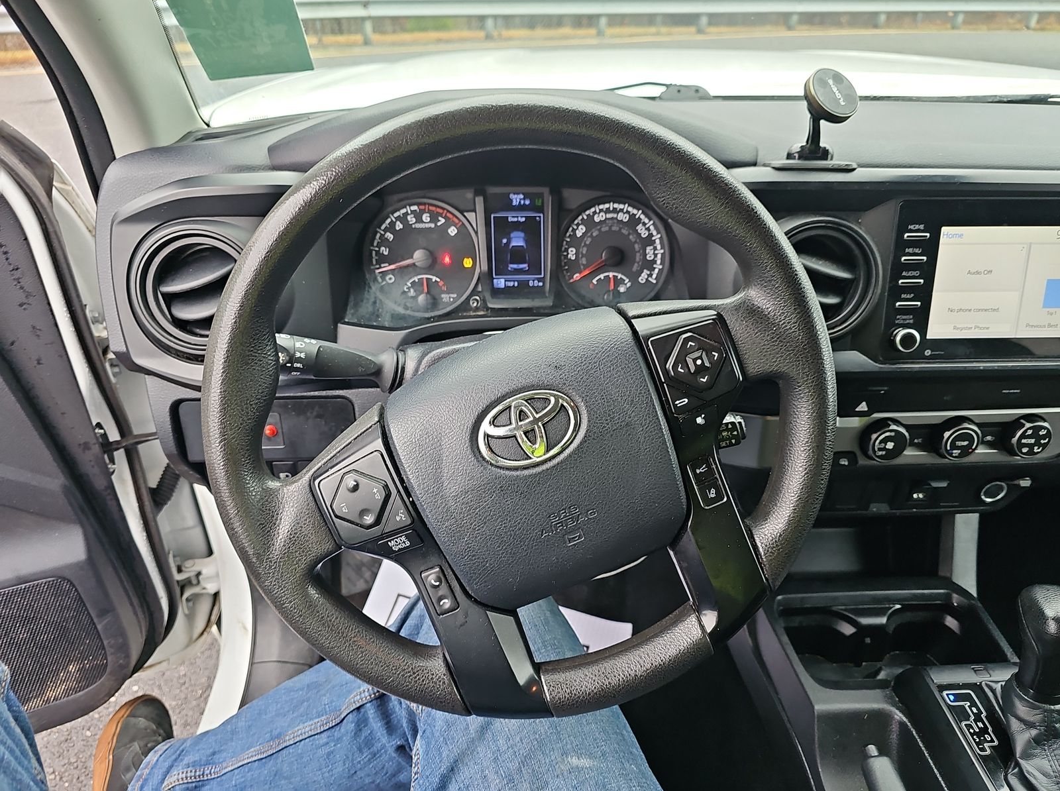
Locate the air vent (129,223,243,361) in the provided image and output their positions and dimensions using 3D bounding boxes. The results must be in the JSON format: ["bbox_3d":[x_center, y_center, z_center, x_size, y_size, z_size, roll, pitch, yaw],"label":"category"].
[{"bbox_3d":[-0.248,-0.081,0.541,0.100,0.100,0.045,-3,13,-7],"label":"air vent"}]

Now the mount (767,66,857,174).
[{"bbox_3d":[0.225,-0.217,0.556,0.068,0.072,0.052,-7,32,-13],"label":"mount"}]

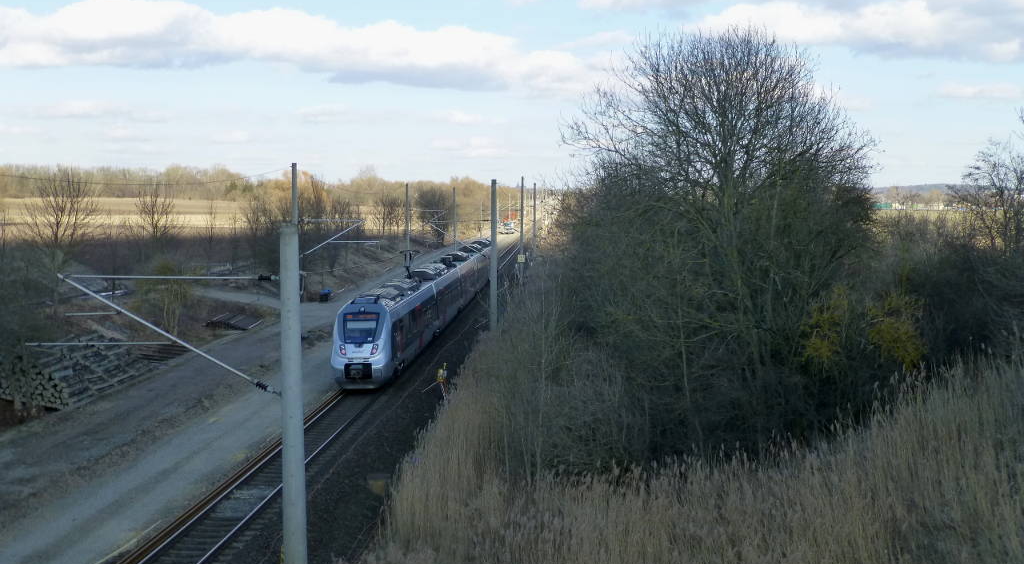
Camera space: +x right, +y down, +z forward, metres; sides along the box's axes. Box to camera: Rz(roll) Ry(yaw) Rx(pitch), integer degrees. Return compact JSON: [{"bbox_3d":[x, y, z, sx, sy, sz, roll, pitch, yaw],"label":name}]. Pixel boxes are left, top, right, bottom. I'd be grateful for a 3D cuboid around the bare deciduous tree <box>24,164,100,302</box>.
[{"bbox_3d":[-45.368,-5.042,122.000,7.800,13.100,7.400,0,4,0],"label":"bare deciduous tree"}]

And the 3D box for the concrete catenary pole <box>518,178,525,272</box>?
[{"bbox_3d":[1.156,-6.704,146.000,0.400,11.800,0.400,0,4,0],"label":"concrete catenary pole"}]

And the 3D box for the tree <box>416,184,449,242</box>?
[{"bbox_3d":[-14.110,-12.140,218.000,6.200,10.800,6.000,0,4,0],"label":"tree"}]

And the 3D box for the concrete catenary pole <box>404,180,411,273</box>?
[{"bbox_3d":[-12.642,-6.324,147.000,0.380,11.100,0.380,0,4,0],"label":"concrete catenary pole"}]

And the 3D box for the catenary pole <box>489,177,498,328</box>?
[{"bbox_3d":[-1.298,-1.894,87.000,0.460,10.800,0.460,0,4,0],"label":"catenary pole"}]

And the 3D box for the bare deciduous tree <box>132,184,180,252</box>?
[{"bbox_3d":[-43.969,-7.390,150.000,5.900,9.800,5.600,0,4,0],"label":"bare deciduous tree"}]

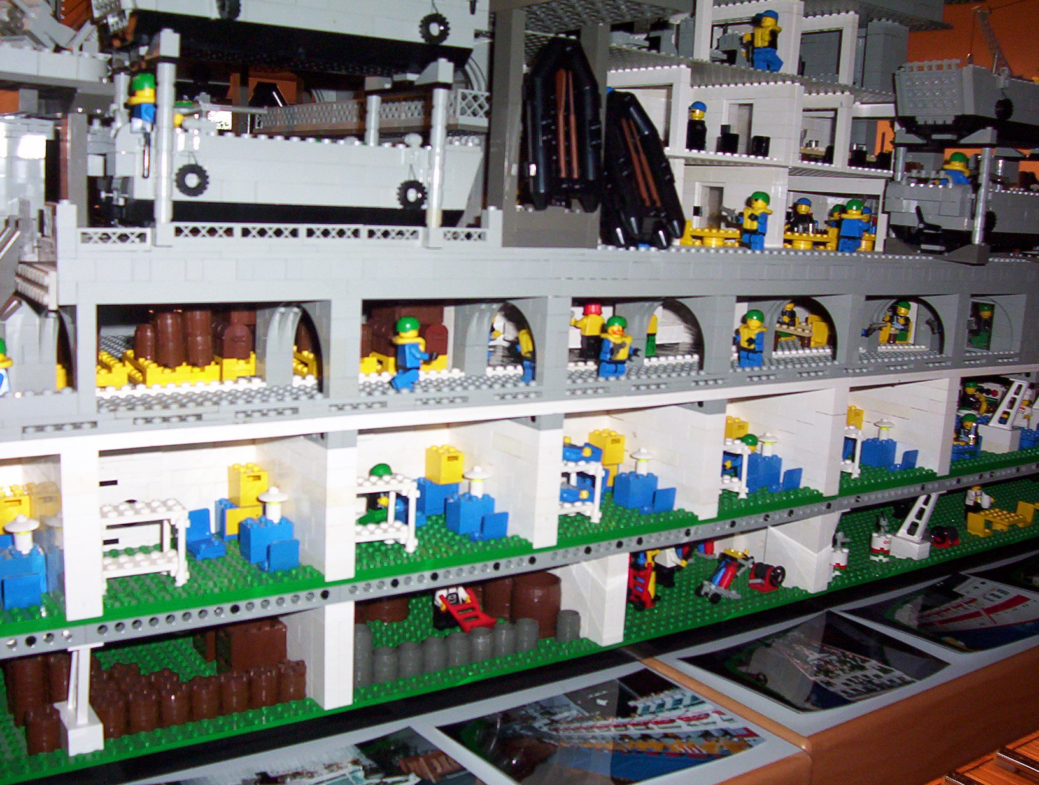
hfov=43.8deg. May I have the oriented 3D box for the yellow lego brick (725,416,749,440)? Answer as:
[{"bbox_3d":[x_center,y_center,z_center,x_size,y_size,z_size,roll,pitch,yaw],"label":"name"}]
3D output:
[{"bbox_3d":[0.157,0.029,0.949,0.016,0.021,0.016,-4,13,-35],"label":"yellow lego brick"}]

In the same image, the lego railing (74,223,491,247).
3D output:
[{"bbox_3d":[-0.098,-0.071,0.589,0.210,0.011,0.008,-5,12,-38],"label":"lego railing"}]

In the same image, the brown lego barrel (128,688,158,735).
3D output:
[{"bbox_3d":[-0.177,0.150,0.607,0.015,0.017,0.015,-4,11,-37],"label":"brown lego barrel"}]

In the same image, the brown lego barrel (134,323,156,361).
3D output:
[{"bbox_3d":[-0.195,-0.026,0.680,0.016,0.018,0.016,-4,12,-38],"label":"brown lego barrel"}]

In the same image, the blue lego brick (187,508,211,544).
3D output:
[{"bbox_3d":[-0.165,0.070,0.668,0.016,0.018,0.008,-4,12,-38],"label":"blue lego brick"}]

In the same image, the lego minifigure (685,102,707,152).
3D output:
[{"bbox_3d":[0.124,-0.185,0.910,0.013,0.040,0.024,-1,10,-23],"label":"lego minifigure"}]

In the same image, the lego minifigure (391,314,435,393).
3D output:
[{"bbox_3d":[-0.056,-0.021,0.665,0.024,0.040,0.021,-4,11,-36],"label":"lego minifigure"}]

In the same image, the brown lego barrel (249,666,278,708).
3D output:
[{"bbox_3d":[-0.128,0.146,0.645,0.015,0.017,0.015,3,9,0],"label":"brown lego barrel"}]

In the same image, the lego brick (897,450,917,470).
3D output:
[{"bbox_3d":[0.282,0.050,0.946,0.016,0.015,0.015,-4,11,-37],"label":"lego brick"}]

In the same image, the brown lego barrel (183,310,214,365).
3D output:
[{"bbox_3d":[-0.172,-0.029,0.693,0.016,0.032,0.016,-4,11,-37],"label":"brown lego barrel"}]

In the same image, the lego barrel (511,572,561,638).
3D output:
[{"bbox_3d":[0.011,0.131,0.794,0.030,0.034,0.030,2,9,0],"label":"lego barrel"}]

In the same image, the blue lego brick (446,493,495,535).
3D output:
[{"bbox_3d":[-0.029,0.070,0.747,0.024,0.021,0.016,-4,11,-36],"label":"blue lego brick"}]

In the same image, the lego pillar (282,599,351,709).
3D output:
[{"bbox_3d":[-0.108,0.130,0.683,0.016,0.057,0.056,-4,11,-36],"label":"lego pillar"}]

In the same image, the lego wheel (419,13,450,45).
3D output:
[{"bbox_3d":[-0.042,-0.181,0.645,0.015,0.015,0.006,-4,11,-36],"label":"lego wheel"}]

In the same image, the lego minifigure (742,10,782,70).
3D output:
[{"bbox_3d":[0.162,-0.233,0.860,0.018,0.041,0.024,-2,11,-32],"label":"lego minifigure"}]

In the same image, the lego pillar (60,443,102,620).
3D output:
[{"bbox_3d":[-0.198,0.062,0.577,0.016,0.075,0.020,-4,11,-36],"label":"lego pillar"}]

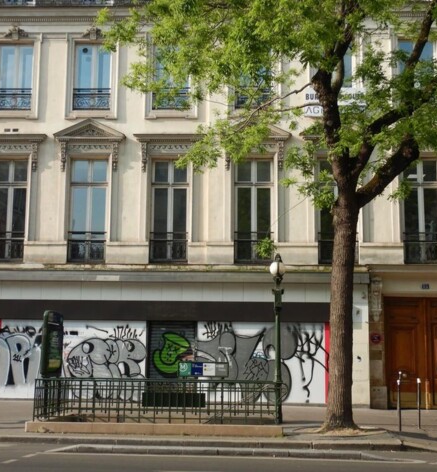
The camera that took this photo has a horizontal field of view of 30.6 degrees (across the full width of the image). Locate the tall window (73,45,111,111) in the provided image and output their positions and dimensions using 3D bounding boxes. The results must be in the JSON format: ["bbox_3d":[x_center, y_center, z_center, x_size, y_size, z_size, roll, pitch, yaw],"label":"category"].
[{"bbox_3d":[-4.430,-5.570,28.099,1.200,2.322,0.250,0,-9,3],"label":"tall window"}]

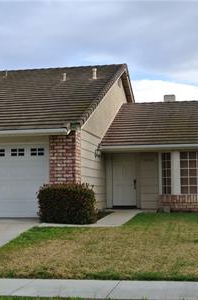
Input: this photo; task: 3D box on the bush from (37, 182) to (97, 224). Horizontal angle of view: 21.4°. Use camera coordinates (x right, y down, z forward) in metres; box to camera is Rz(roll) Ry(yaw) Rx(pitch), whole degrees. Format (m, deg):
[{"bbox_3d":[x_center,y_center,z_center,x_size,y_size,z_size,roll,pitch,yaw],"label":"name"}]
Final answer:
[{"bbox_3d":[-0.859,1.443,14.200,1.470,1.040,1.250,-1,-4,11],"label":"bush"}]

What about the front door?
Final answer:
[{"bbox_3d":[0.973,1.107,19.753,0.891,2.025,0.080,-1,-4,11],"label":"front door"}]

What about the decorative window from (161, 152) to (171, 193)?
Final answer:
[{"bbox_3d":[2.470,0.864,19.329,0.402,1.541,0.100,-1,-4,11],"label":"decorative window"}]

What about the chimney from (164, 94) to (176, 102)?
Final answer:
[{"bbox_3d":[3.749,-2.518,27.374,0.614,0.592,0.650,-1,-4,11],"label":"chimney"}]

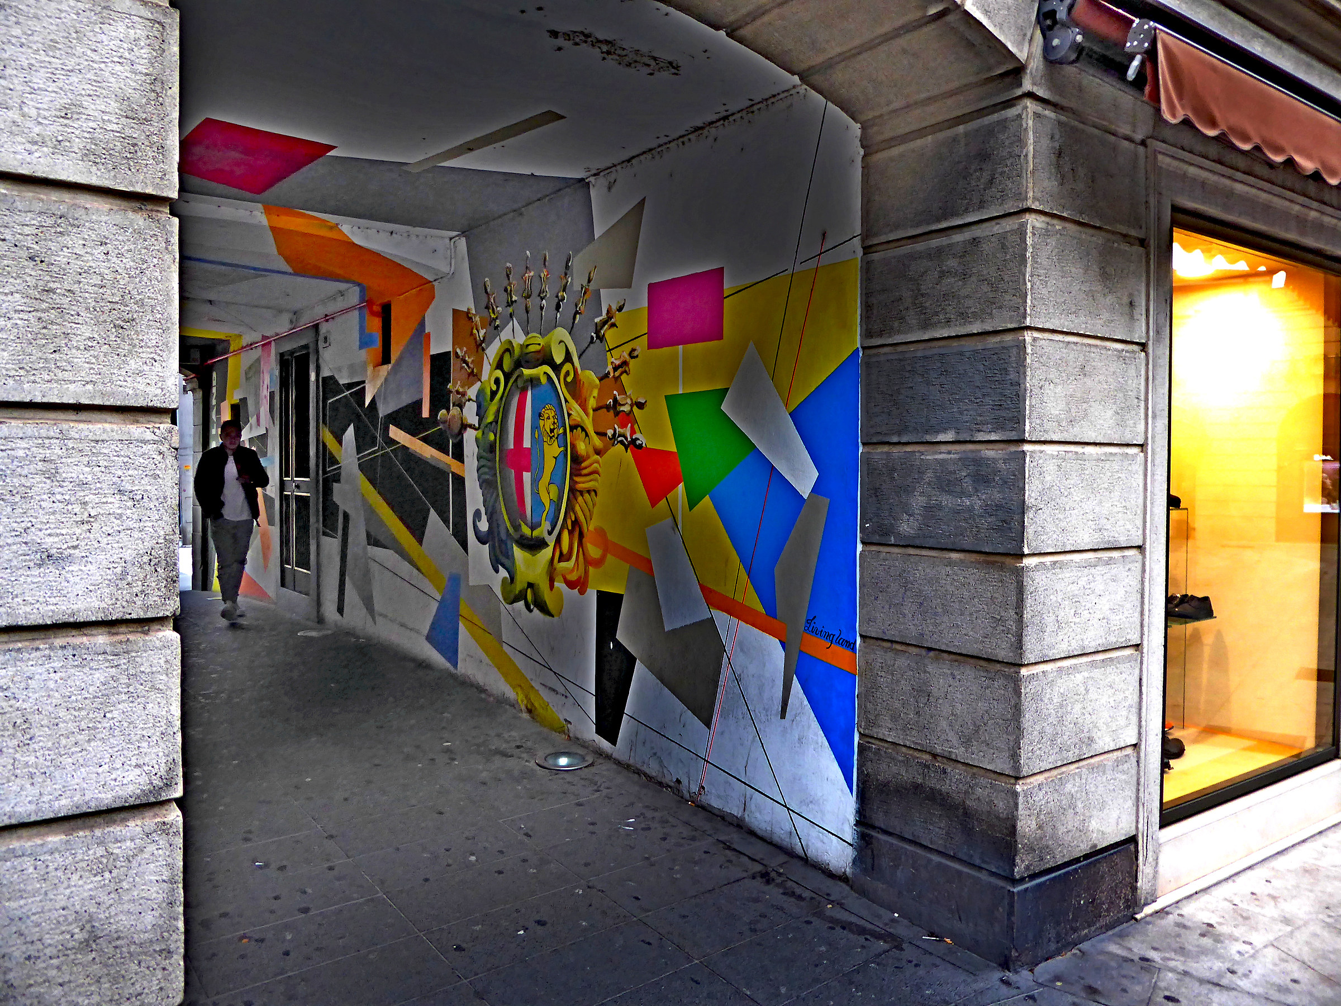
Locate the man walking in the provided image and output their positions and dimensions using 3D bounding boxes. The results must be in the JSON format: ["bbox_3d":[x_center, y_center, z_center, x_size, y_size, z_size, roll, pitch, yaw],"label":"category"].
[{"bbox_3d":[-3.730,0.147,7.900,0.580,1.740,0.420,-1,2,-34],"label":"man walking"}]

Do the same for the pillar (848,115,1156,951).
[{"bbox_3d":[1.161,0.101,3.375,0.700,2.720,0.700,-1,2,-35],"label":"pillar"}]

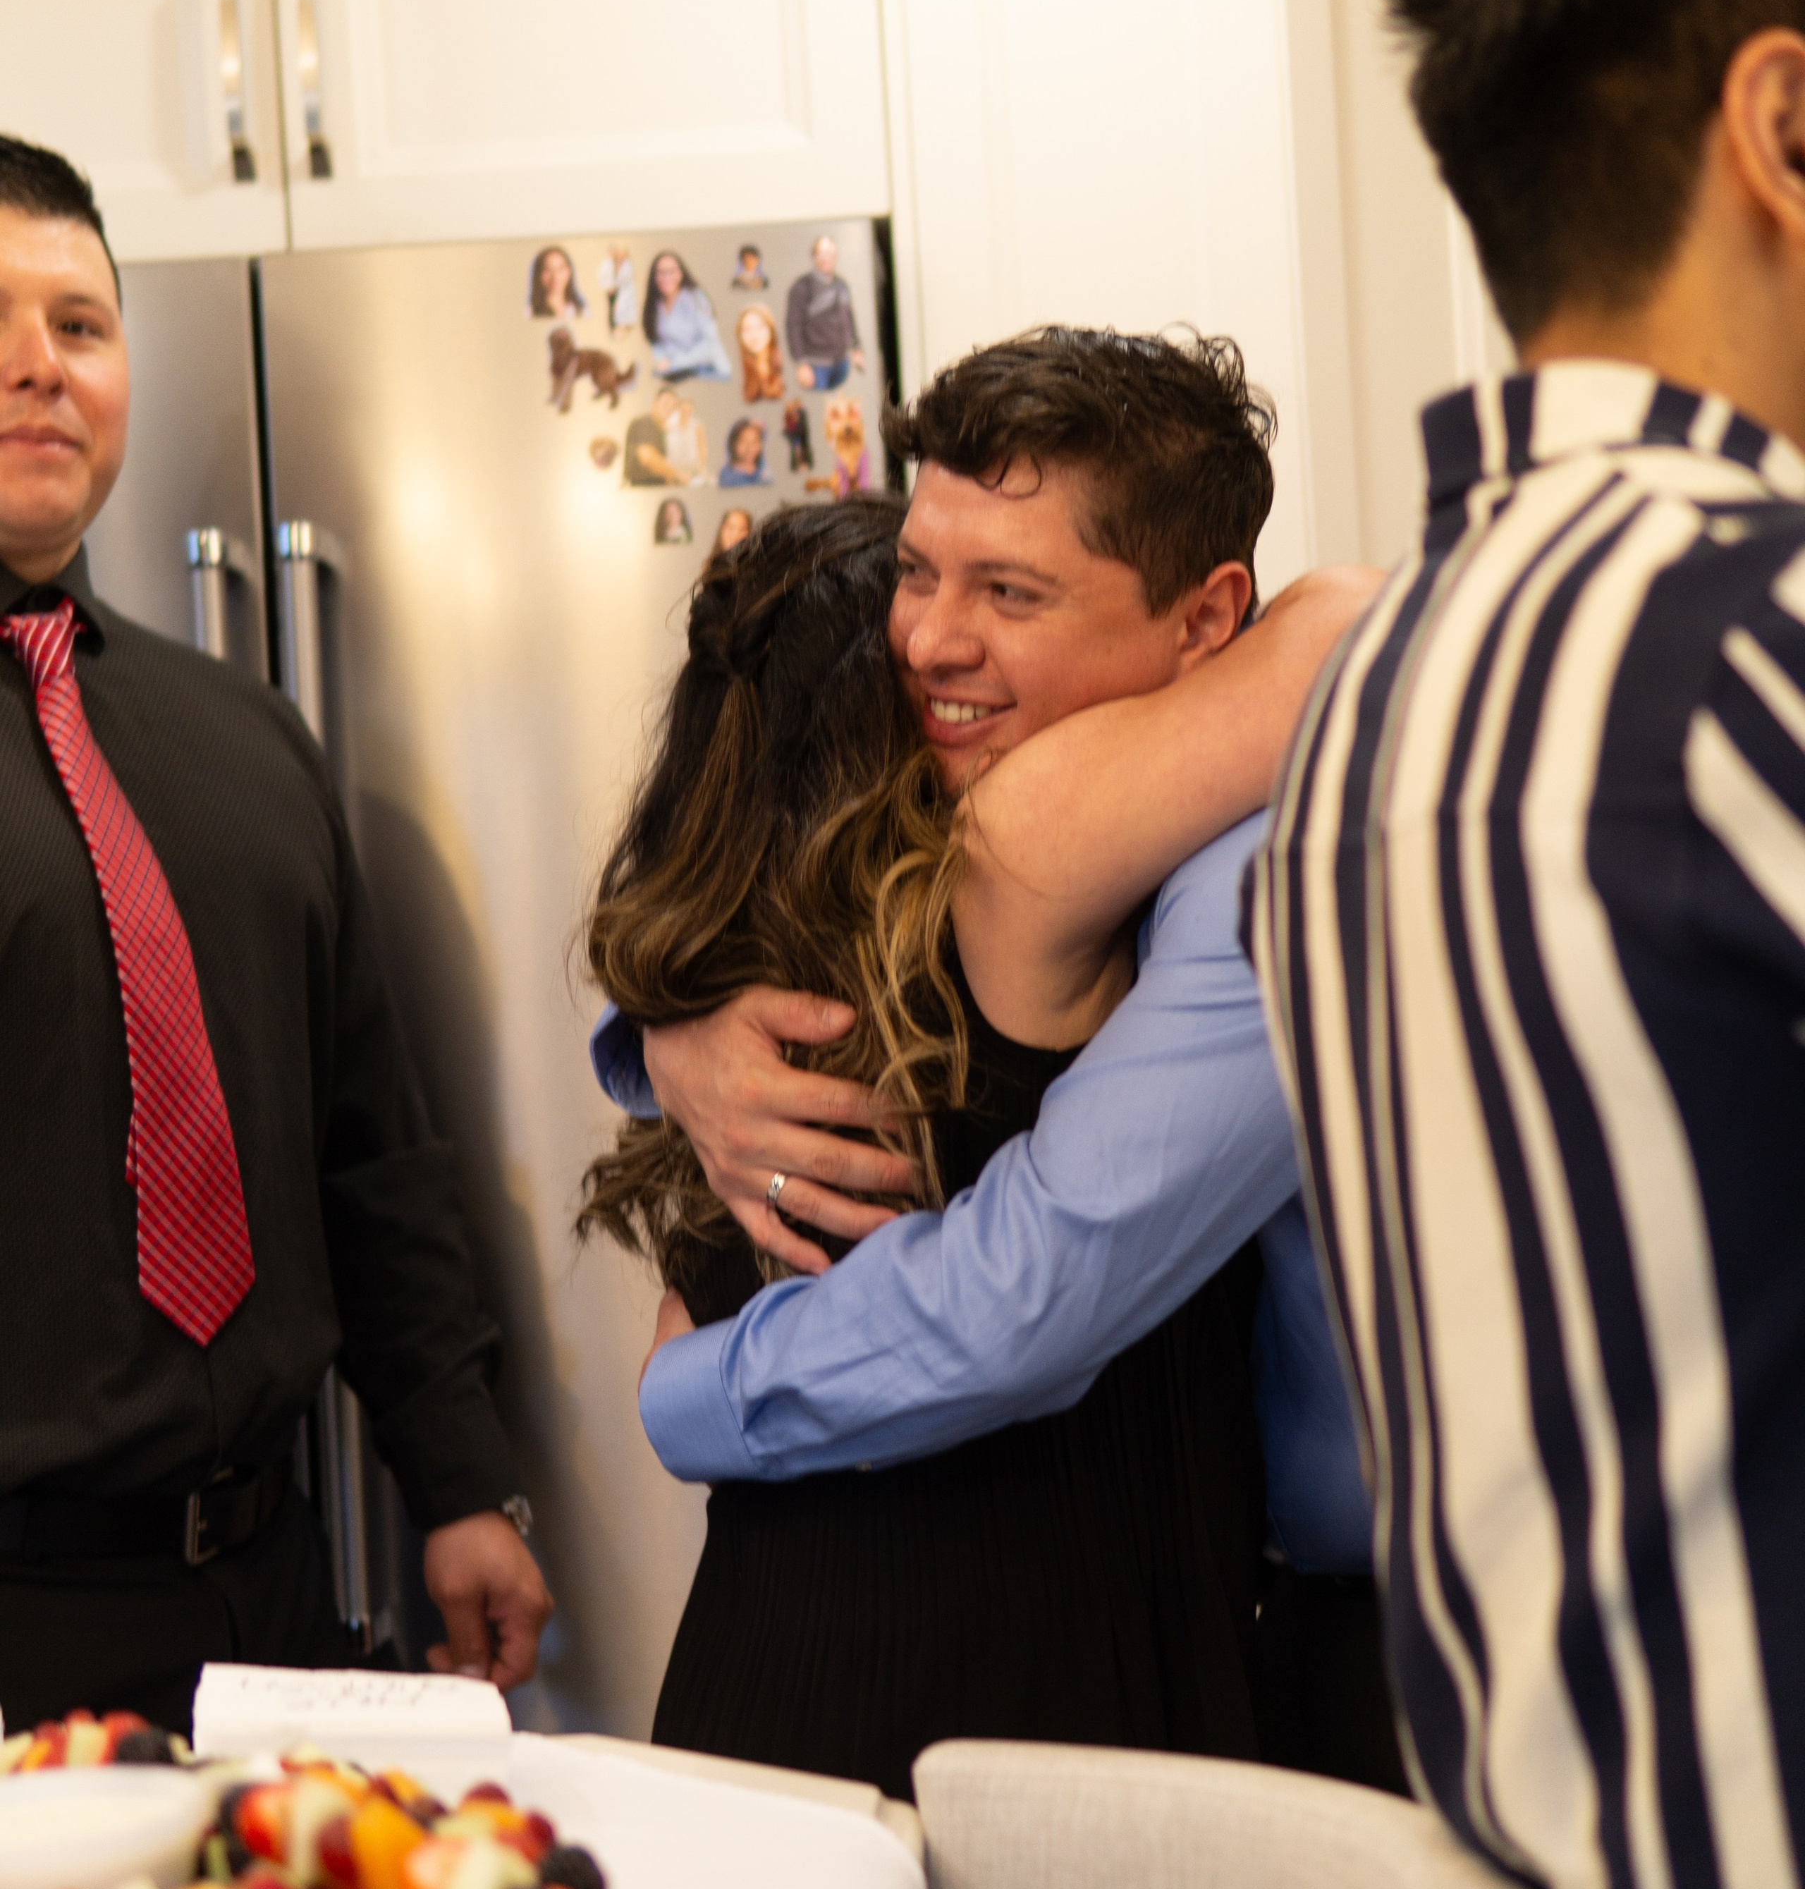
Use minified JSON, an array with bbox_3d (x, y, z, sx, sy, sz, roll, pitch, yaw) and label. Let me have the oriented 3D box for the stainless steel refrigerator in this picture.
[{"bbox_3d":[-0.417,0.382,2.829,0.910,1.780,0.790,-3,0,1],"label":"stainless steel refrigerator"}]

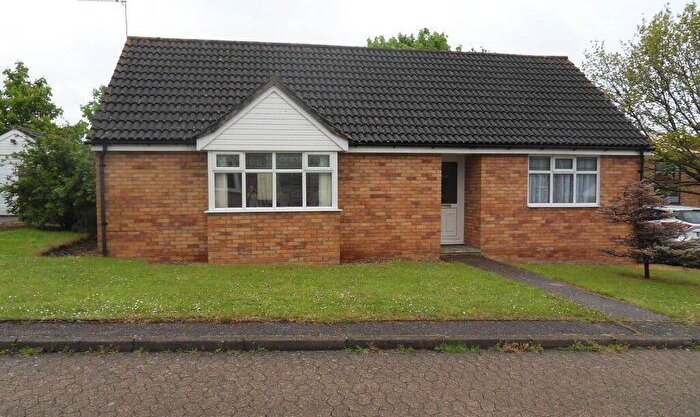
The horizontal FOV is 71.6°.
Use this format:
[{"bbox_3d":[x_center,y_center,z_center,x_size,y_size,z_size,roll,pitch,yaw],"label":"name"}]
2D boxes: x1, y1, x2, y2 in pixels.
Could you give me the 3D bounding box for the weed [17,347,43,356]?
[{"bbox_3d":[-2.589,1.147,3.921,0.191,0.058,0.100,-1,3,-10],"label":"weed"}]

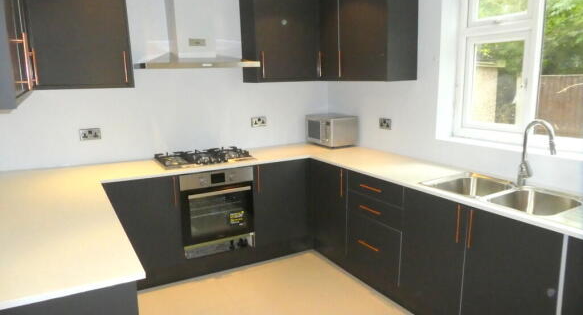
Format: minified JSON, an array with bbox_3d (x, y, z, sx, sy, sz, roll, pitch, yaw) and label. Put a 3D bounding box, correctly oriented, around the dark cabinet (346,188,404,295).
[{"bbox_3d":[0.829,0.500,3.020,0.574,0.819,0.575,-7,12,-28],"label":"dark cabinet"}]

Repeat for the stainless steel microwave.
[{"bbox_3d":[0.393,-0.262,3.985,0.305,0.276,0.460,-7,12,-28],"label":"stainless steel microwave"}]

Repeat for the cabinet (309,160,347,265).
[{"bbox_3d":[0.556,0.413,3.500,0.574,0.819,0.542,-7,12,-28],"label":"cabinet"}]

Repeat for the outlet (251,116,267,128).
[{"bbox_3d":[-0.305,-0.339,3.865,0.149,0.088,0.015,-7,12,-28],"label":"outlet"}]

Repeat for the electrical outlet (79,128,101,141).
[{"bbox_3d":[-1.584,-0.180,3.167,0.149,0.088,0.015,-7,12,-28],"label":"electrical outlet"}]

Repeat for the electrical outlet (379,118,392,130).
[{"bbox_3d":[0.812,-0.287,3.496,0.015,0.087,0.147,-7,12,-28],"label":"electrical outlet"}]

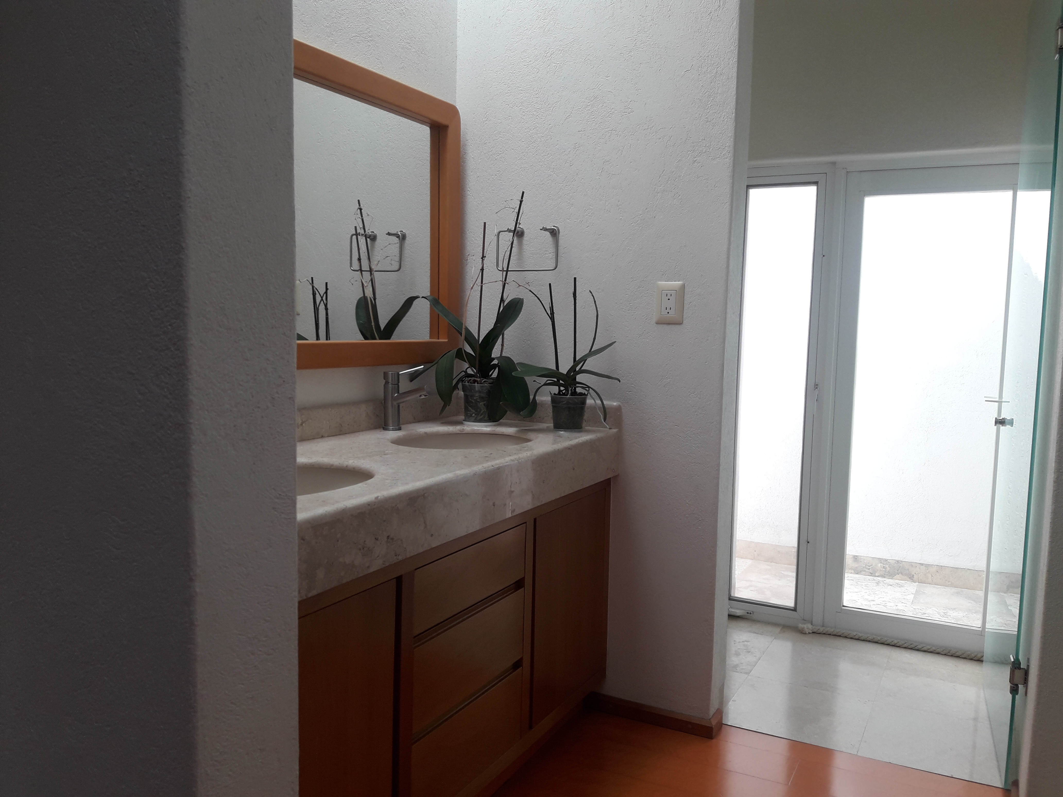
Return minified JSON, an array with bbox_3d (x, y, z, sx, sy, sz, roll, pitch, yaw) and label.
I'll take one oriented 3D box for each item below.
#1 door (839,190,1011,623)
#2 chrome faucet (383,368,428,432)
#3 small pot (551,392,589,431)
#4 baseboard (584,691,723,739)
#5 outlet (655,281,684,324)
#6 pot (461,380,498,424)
[{"bbox_3d":[1.429,0.042,3.127,0.530,1.600,0.050,4,6,28],"label":"door"},{"bbox_3d":[-0.351,-0.001,2.412,0.150,0.184,0.052,4,6,28],"label":"chrome faucet"},{"bbox_3d":[0.110,0.039,2.532,0.108,0.104,0.108,1,5,0],"label":"small pot"},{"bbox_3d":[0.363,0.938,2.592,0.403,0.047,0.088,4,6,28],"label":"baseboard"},{"bbox_3d":[0.392,-0.269,2.439,0.077,0.118,0.012,4,6,28],"label":"outlet"},{"bbox_3d":[-0.155,0.014,2.641,0.113,0.122,0.113,1,5,0],"label":"pot"}]

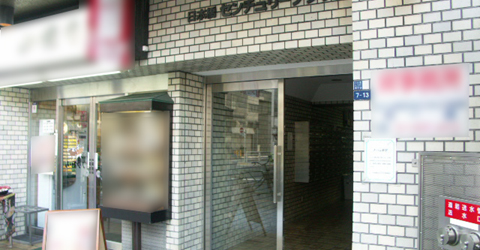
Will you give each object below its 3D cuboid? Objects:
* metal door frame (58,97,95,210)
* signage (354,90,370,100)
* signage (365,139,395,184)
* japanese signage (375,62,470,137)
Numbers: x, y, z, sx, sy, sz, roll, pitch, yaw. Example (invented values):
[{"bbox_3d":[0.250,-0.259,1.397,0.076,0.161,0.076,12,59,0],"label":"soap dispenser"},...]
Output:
[{"bbox_3d":[-2.184,0.599,5.172,0.700,1.950,0.080,-1,-3,28],"label":"metal door frame"},{"bbox_3d":[0.828,-0.202,2.626,0.108,0.062,0.008,-1,-3,28],"label":"signage"},{"bbox_3d":[0.923,0.232,2.555,0.210,0.297,0.006,-1,-3,28],"label":"signage"},{"bbox_3d":[1.130,-0.146,2.454,0.585,0.450,0.020,-1,-3,28],"label":"japanese signage"}]

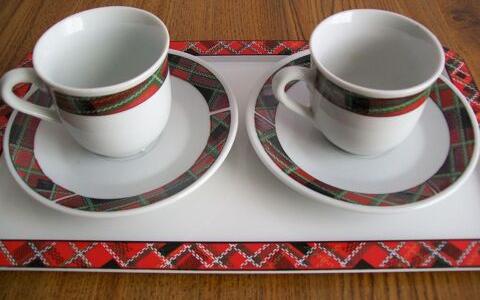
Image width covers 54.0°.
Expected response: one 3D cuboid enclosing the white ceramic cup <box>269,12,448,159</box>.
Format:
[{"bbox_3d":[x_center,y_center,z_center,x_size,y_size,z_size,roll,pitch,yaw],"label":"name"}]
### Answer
[{"bbox_3d":[0.055,-0.030,0.244,0.080,0.057,0.062,-3,52,-2],"label":"white ceramic cup"}]

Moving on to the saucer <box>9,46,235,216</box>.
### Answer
[{"bbox_3d":[-0.063,-0.012,0.267,0.125,0.019,0.125,0,52,0],"label":"saucer"}]

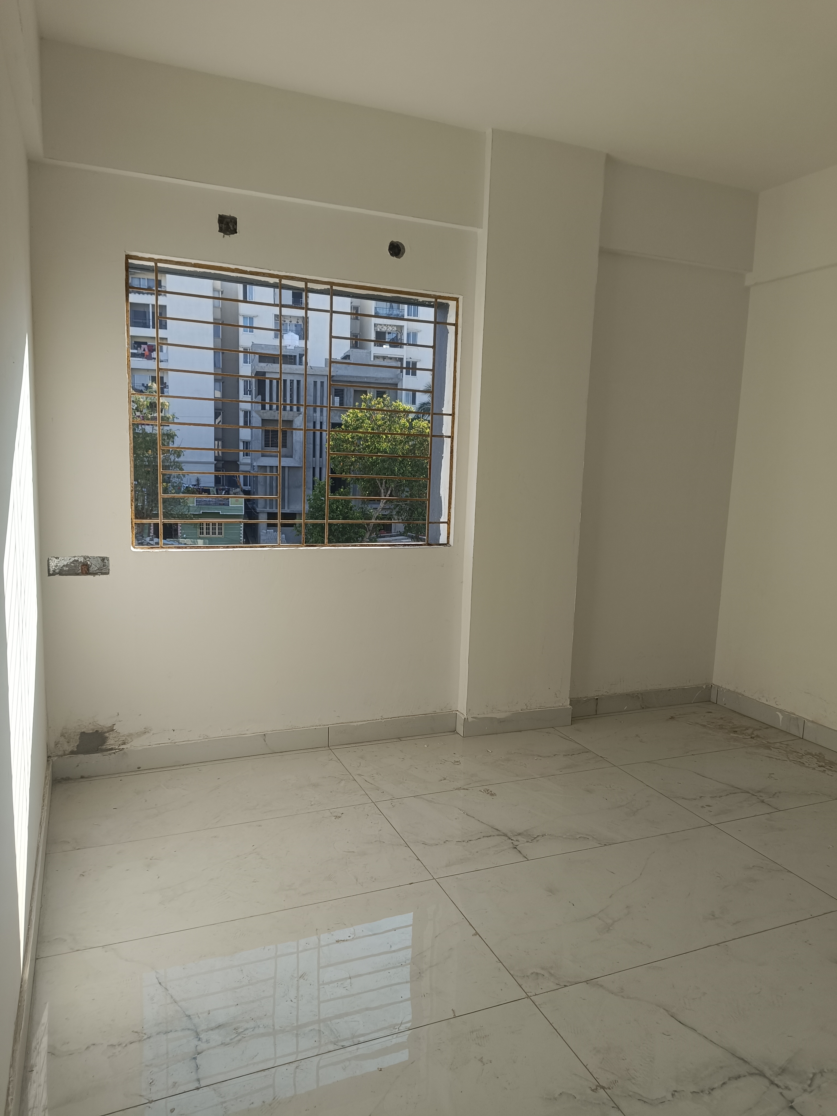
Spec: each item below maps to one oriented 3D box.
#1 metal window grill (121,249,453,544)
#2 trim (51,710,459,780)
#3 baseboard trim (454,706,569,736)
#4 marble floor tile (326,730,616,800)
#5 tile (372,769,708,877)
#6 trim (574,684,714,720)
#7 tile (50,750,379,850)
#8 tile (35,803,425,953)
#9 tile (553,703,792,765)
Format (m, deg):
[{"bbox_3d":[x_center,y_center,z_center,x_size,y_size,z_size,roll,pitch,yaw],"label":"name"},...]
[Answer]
[{"bbox_3d":[-0.510,-0.641,3.486,1.496,1.192,0.028,-1,8,-23],"label":"metal window grill"},{"bbox_3d":[-0.670,0.864,3.617,1.883,0.101,0.015,-1,8,-23],"label":"trim"},{"bbox_3d":[0.511,0.846,4.061,0.643,0.100,0.084,-1,8,-23],"label":"baseboard trim"},{"bbox_3d":[0.258,0.950,3.642,1.200,0.014,0.603,-1,8,-23],"label":"marble floor tile"},{"bbox_3d":[0.492,1.030,3.094,1.200,0.014,0.600,-1,8,-23],"label":"tile"},{"bbox_3d":[1.276,0.820,4.436,1.070,0.107,0.015,-1,8,-23],"label":"trim"},{"bbox_3d":[-0.847,0.974,3.174,1.200,0.014,0.605,-1,8,-23],"label":"tile"},{"bbox_3d":[-0.612,1.054,2.625,1.200,0.014,0.600,-1,8,-23],"label":"tile"},{"bbox_3d":[1.357,0.926,4.111,1.190,0.014,0.605,-1,8,-23],"label":"tile"}]

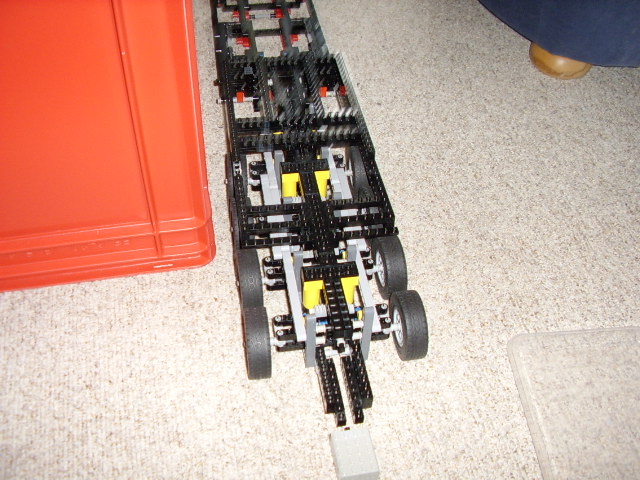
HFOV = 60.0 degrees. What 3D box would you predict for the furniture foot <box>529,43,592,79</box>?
[{"bbox_3d":[0.402,-0.312,0.910,0.108,0.065,0.112,22,49,16],"label":"furniture foot"}]

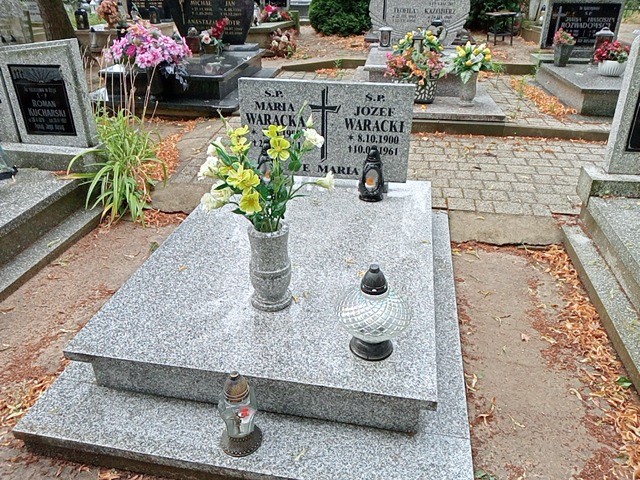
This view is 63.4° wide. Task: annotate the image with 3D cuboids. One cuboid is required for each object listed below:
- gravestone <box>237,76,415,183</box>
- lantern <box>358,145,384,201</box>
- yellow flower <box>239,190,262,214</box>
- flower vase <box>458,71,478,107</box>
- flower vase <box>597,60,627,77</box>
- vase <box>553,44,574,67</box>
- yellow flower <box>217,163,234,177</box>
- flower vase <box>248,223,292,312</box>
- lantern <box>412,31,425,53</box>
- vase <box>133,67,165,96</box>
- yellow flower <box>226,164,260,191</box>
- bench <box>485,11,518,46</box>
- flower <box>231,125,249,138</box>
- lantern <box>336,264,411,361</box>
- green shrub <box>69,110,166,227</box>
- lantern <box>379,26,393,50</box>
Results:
[{"bbox_3d":[0.027,-0.545,2.585,0.842,0.476,0.062,6,29,9],"label":"gravestone"},{"bbox_3d":[0.259,-0.334,2.542,0.120,0.274,0.120,6,29,9],"label":"lantern"},{"bbox_3d":[-0.206,-0.114,1.537,0.071,0.077,0.041,-4,18,-7],"label":"yellow flower"},{"bbox_3d":[1.232,-1.237,4.249,0.164,0.251,0.164,5,29,9],"label":"flower vase"},{"bbox_3d":[2.758,-1.615,4.881,0.260,0.110,0.260,6,29,9],"label":"flower vase"},{"bbox_3d":[2.413,-1.840,5.137,0.132,0.189,0.132,-2,28,-4],"label":"vase"},{"bbox_3d":[-0.299,-0.223,1.641,0.050,0.038,0.038,6,29,9],"label":"yellow flower"},{"bbox_3d":[-0.167,0.088,1.720,0.141,0.276,0.141,0,28,0],"label":"flower vase"},{"bbox_3d":[0.991,-1.966,5.155,0.119,0.206,0.119,5,29,9],"label":"lantern"},{"bbox_3d":[-1.587,-1.449,4.745,0.261,0.264,0.261,5,29,9],"label":"vase"},{"bbox_3d":[-0.232,-0.189,1.567,0.090,0.068,0.062,6,29,9],"label":"yellow flower"},{"bbox_3d":[2.550,-2.954,7.254,0.350,0.410,0.380,13,32,22],"label":"bench"},{"bbox_3d":[-0.236,-0.318,1.517,0.053,0.041,0.051,5,29,9],"label":"flower"},{"bbox_3d":[0.160,0.200,1.502,0.215,0.288,0.215,5,29,9],"label":"lantern"},{"bbox_3d":[-1.123,-0.419,2.804,0.515,0.524,0.453,5,29,9],"label":"green shrub"},{"bbox_3d":[0.710,-2.169,5.574,0.145,0.218,0.145,6,29,9],"label":"lantern"}]

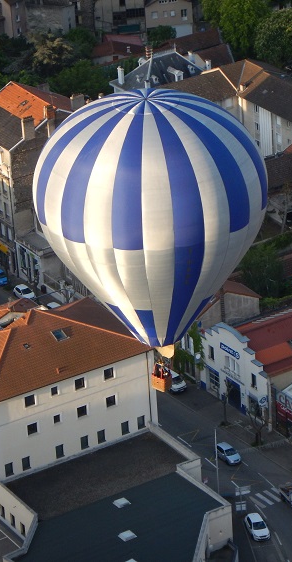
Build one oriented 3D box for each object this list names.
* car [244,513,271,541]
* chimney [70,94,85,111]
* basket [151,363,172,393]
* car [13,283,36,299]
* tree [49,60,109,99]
[{"bbox_3d":[12.423,27.236,242.491,1.750,1.480,4.120,-10,26,-14],"label":"car"},{"bbox_3d":[-9.372,-24.112,299.476,1.950,2.600,0.700,-17,28,-25],"label":"chimney"},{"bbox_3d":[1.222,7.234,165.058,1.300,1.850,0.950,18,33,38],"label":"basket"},{"bbox_3d":[-16.700,1.500,300.384,1.690,1.460,3.800,-20,30,-31],"label":"car"},{"bbox_3d":[-11.268,-31.637,359.553,9.500,9.852,9.500,-3,25,1],"label":"tree"}]

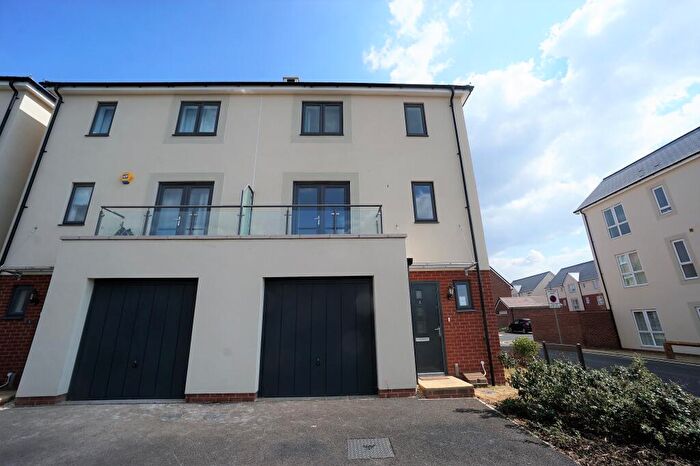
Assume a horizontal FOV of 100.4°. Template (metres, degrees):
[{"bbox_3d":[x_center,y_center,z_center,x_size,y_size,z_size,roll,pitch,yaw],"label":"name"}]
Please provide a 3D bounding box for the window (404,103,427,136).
[{"bbox_3d":[1.930,-3.305,8.513,0.610,1.150,0.100,0,-17,-2],"label":"window"}]

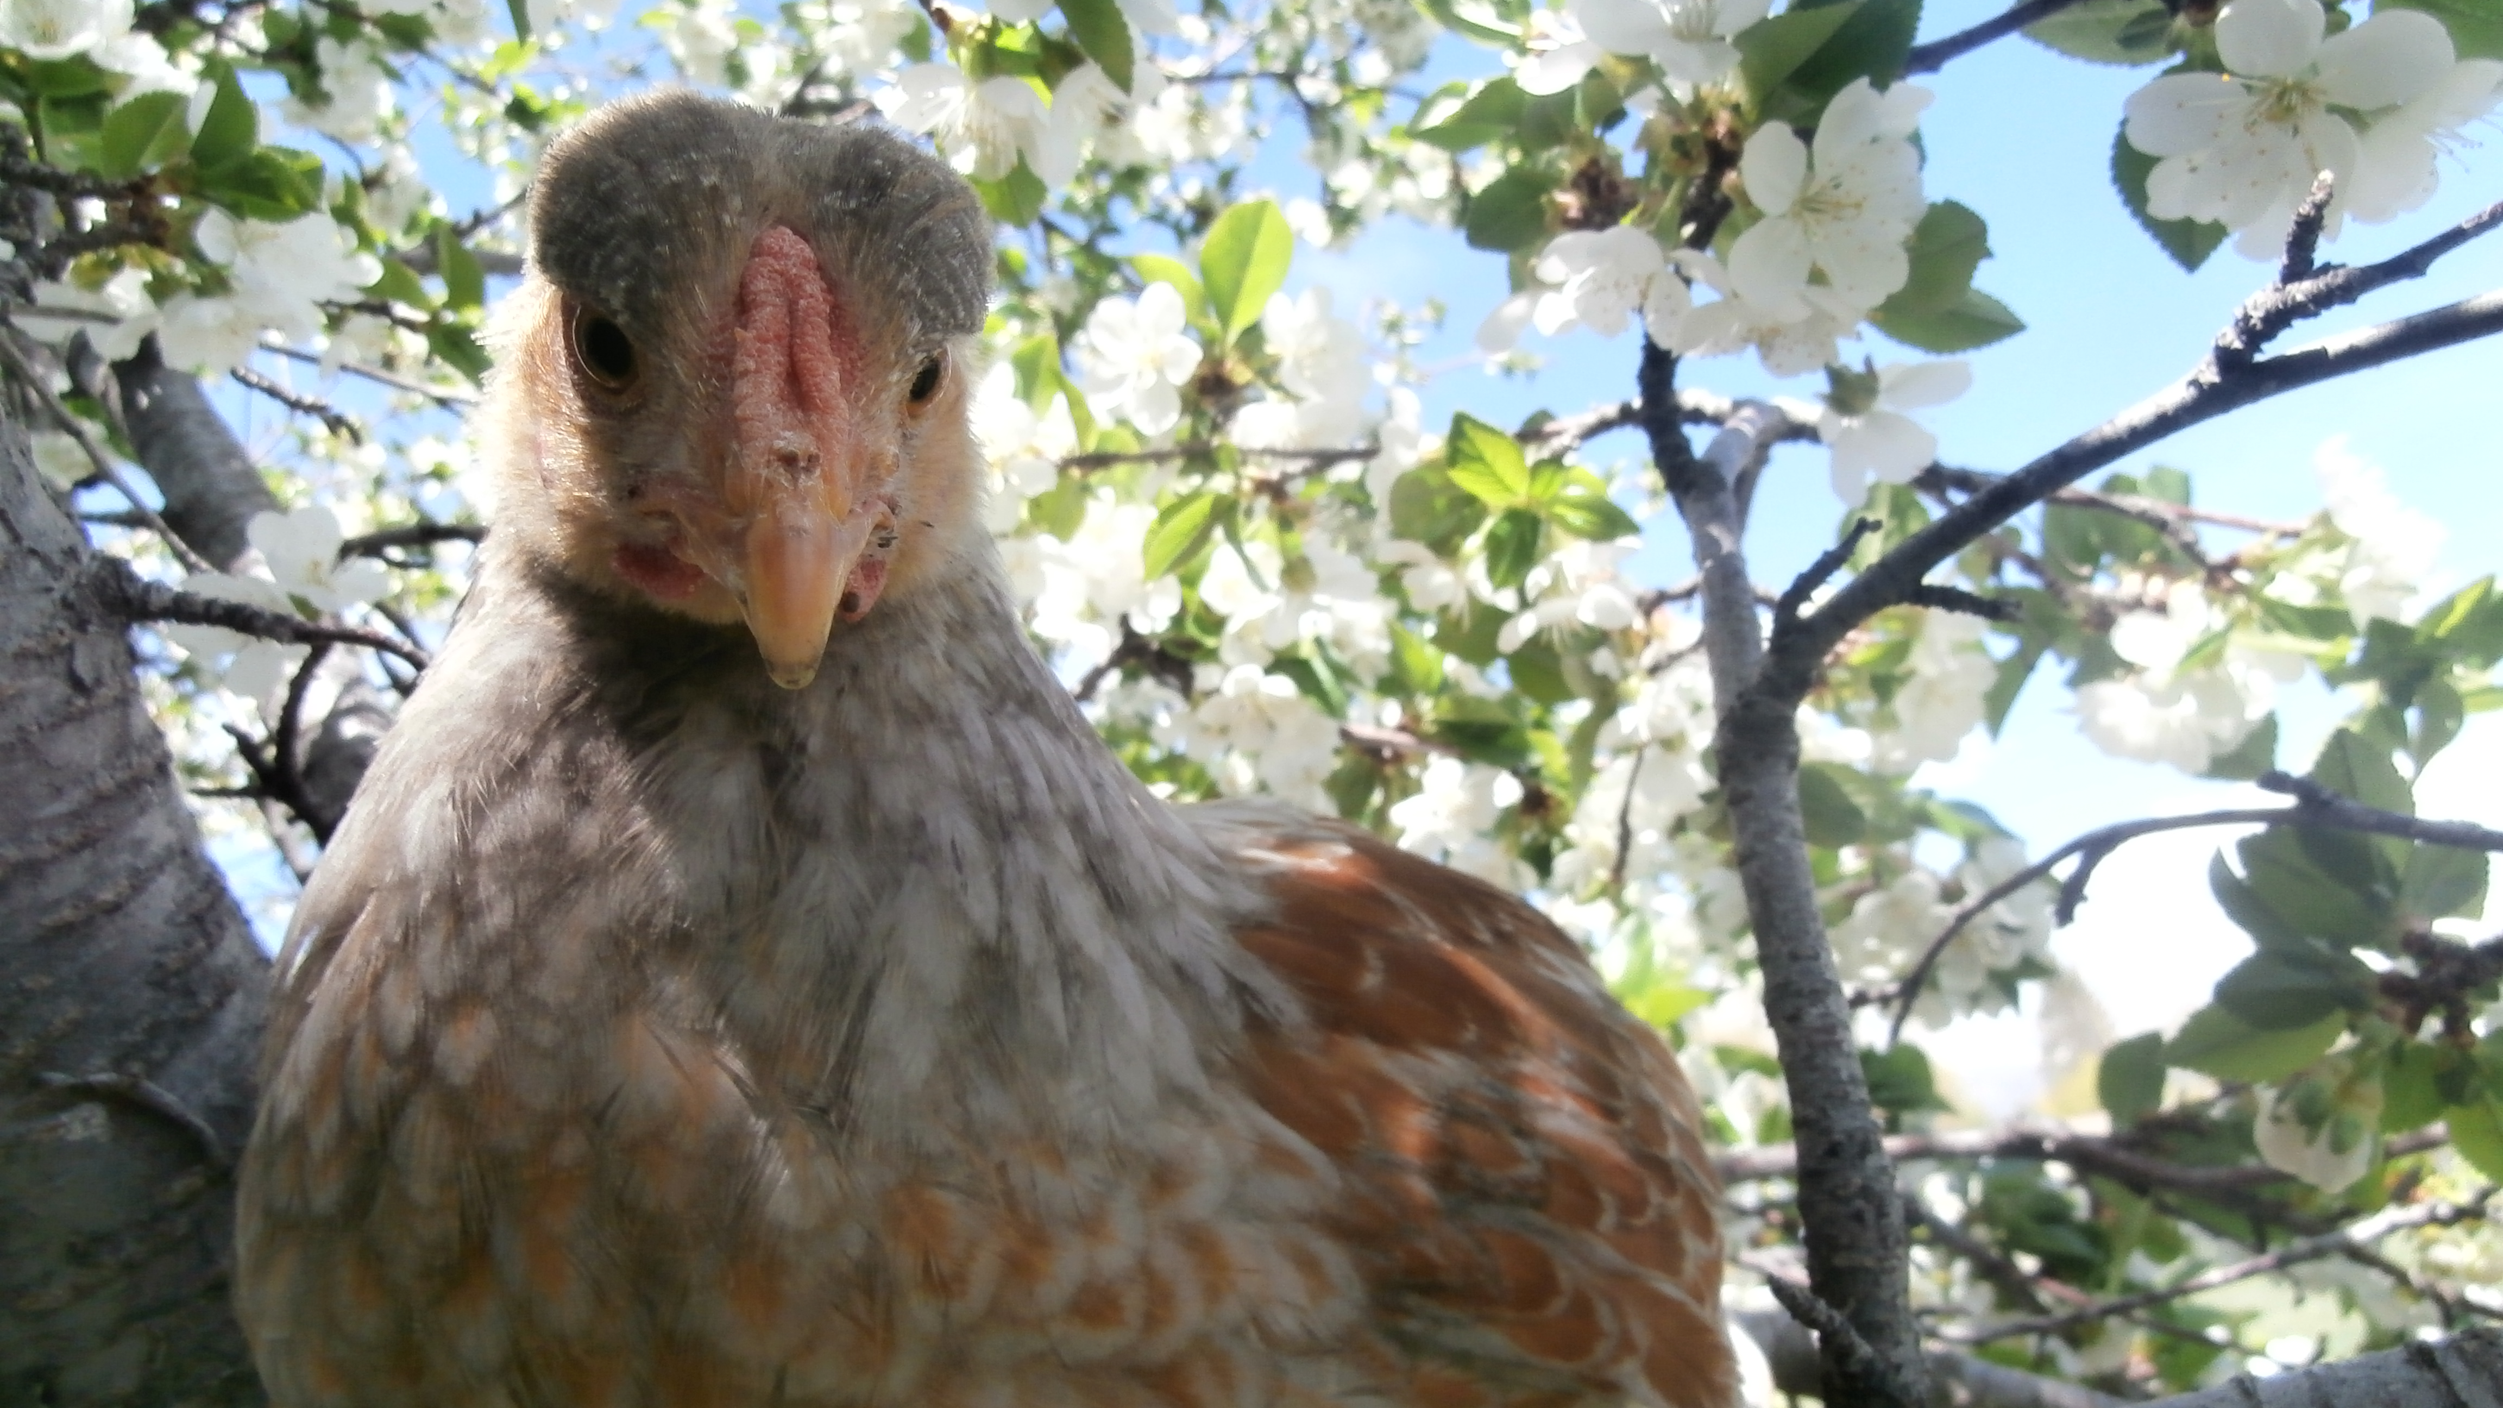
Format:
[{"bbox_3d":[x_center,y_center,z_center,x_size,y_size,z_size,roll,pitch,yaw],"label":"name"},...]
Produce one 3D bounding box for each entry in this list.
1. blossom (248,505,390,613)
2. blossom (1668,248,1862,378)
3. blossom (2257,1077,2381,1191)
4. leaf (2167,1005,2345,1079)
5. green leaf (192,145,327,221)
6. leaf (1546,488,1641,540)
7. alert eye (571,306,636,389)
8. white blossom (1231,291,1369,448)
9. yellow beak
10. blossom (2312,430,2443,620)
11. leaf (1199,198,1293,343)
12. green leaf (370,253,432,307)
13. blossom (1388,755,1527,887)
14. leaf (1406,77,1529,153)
[{"bbox_3d":[-0.236,-0.037,0.440,0.035,0.026,0.022,2,-21,-5],"label":"blossom"},{"bbox_3d":[0.089,-0.069,0.302,0.034,0.017,0.029,0,-45,0],"label":"blossom"},{"bbox_3d":[0.227,0.092,0.370,0.024,0.022,0.018,0,-58,0],"label":"blossom"},{"bbox_3d":[0.214,0.072,0.370,0.040,0.007,0.020,-12,-47,-15],"label":"leaf"},{"bbox_3d":[-0.229,-0.120,0.400,0.028,0.017,0.016,0,-13,0],"label":"green leaf"},{"bbox_3d":[0.078,-0.044,0.400,0.024,0.013,0.006,21,-34,15],"label":"leaf"},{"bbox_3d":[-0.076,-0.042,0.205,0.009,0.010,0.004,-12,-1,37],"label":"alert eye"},{"bbox_3d":[0.012,-0.081,0.420,0.033,0.038,0.020,-5,4,18],"label":"white blossom"},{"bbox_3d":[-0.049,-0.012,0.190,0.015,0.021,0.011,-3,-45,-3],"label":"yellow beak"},{"bbox_3d":[0.338,-0.052,0.520,0.037,0.055,0.032,4,-13,-17],"label":"blossom"},{"bbox_3d":[-0.001,-0.119,0.480,0.022,0.039,0.012,13,-6,0],"label":"leaf"},{"bbox_3d":[-0.201,-0.100,0.410,0.018,0.005,0.013,34,-66,-21],"label":"green leaf"},{"bbox_3d":[0.051,0.028,0.432,0.034,0.033,0.017,-3,5,12],"label":"blossom"},{"bbox_3d":[0.046,-0.126,0.370,0.026,0.016,0.014,-3,-13,12],"label":"leaf"}]

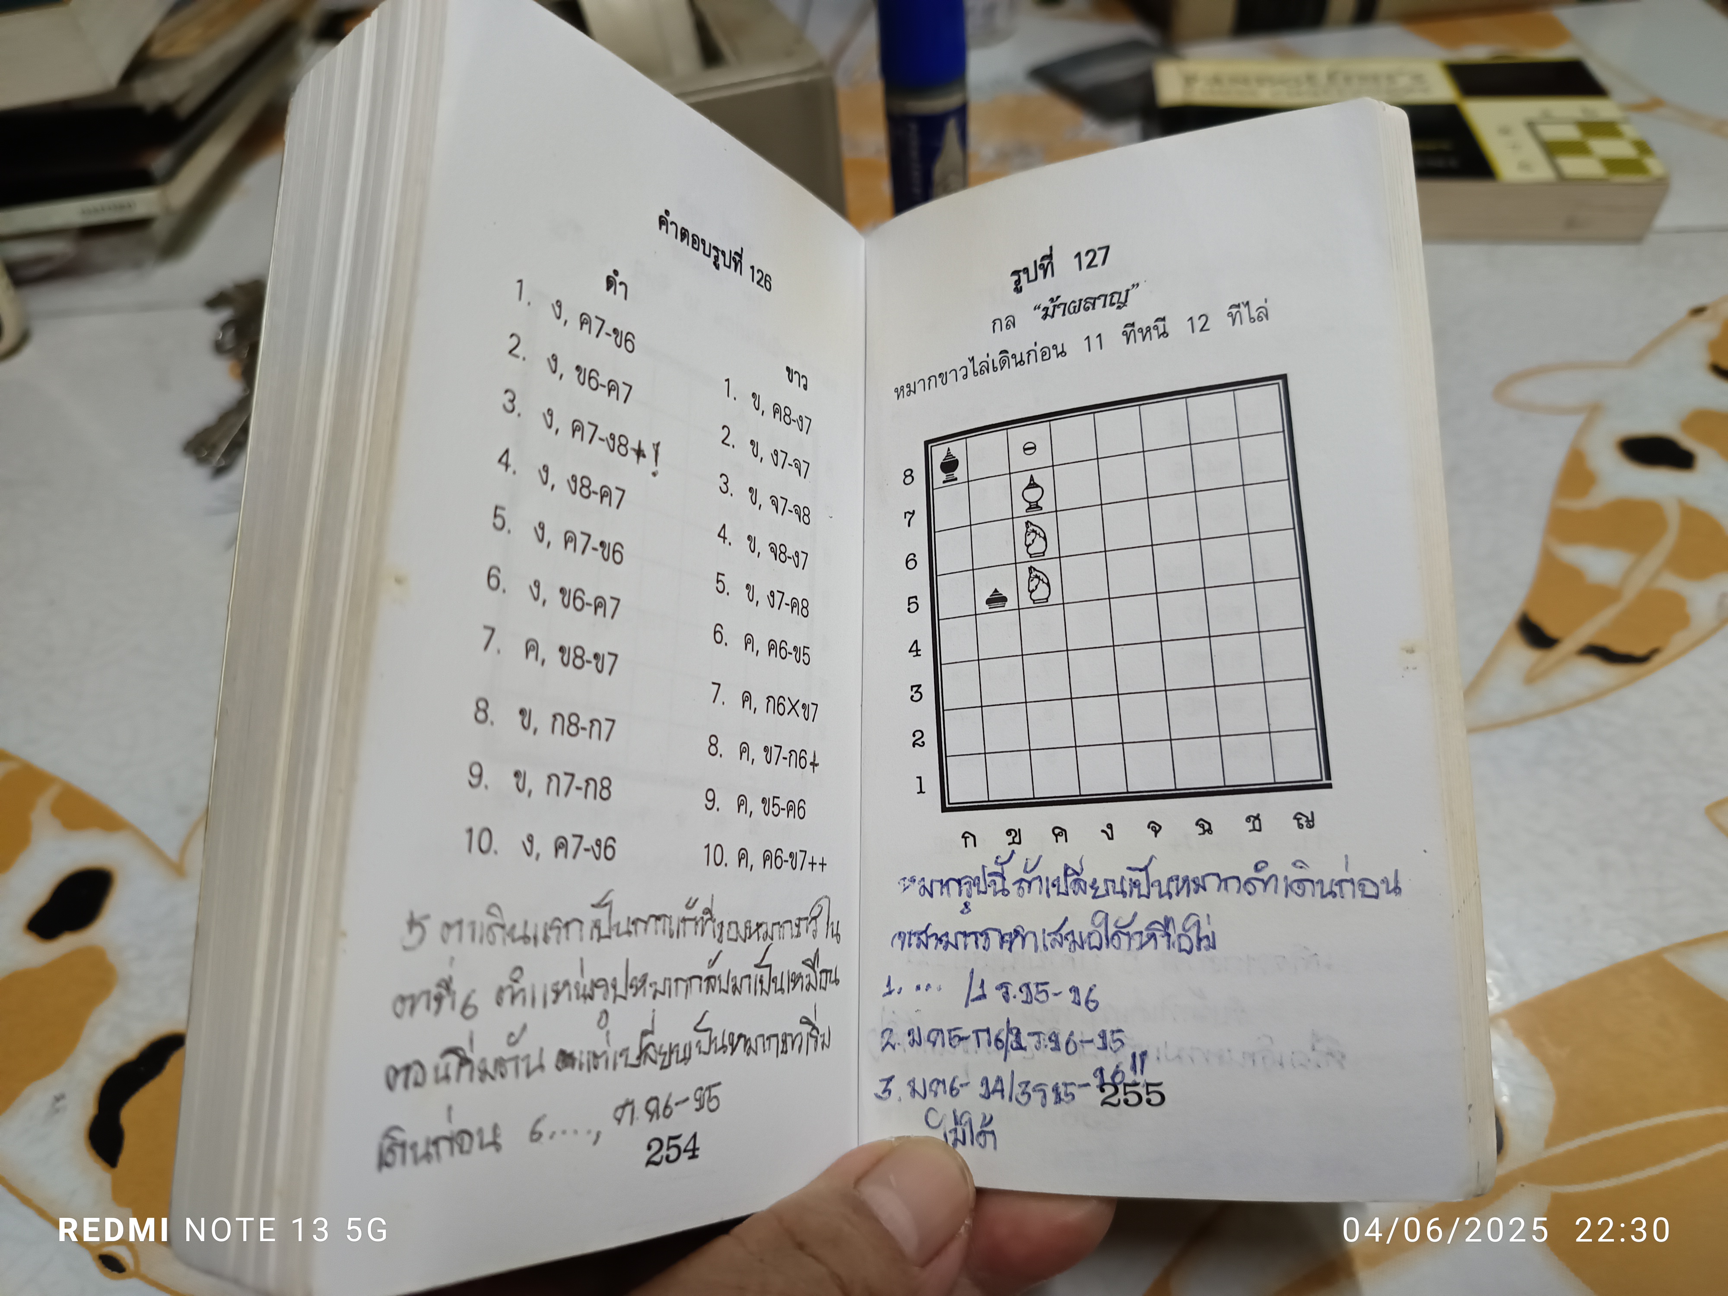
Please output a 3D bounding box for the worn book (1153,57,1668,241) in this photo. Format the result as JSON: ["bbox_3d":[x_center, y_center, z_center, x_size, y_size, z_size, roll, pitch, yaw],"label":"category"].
[{"bbox_3d":[0.200,-0.196,0.466,0.169,0.024,0.108,3,47,8],"label":"worn book"}]

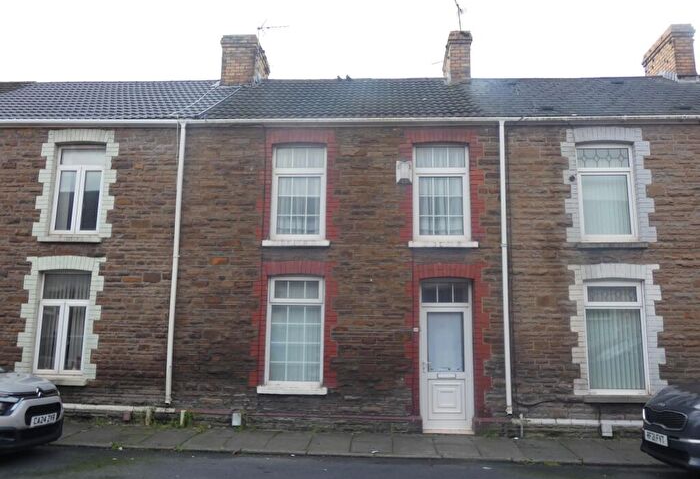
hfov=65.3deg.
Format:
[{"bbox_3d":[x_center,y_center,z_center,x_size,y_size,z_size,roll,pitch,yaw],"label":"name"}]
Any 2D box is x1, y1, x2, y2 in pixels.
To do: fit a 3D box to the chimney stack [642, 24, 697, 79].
[{"bbox_3d":[7.984,-4.349,13.652,0.560,1.402,1.420,0,-7,3],"label":"chimney stack"}]

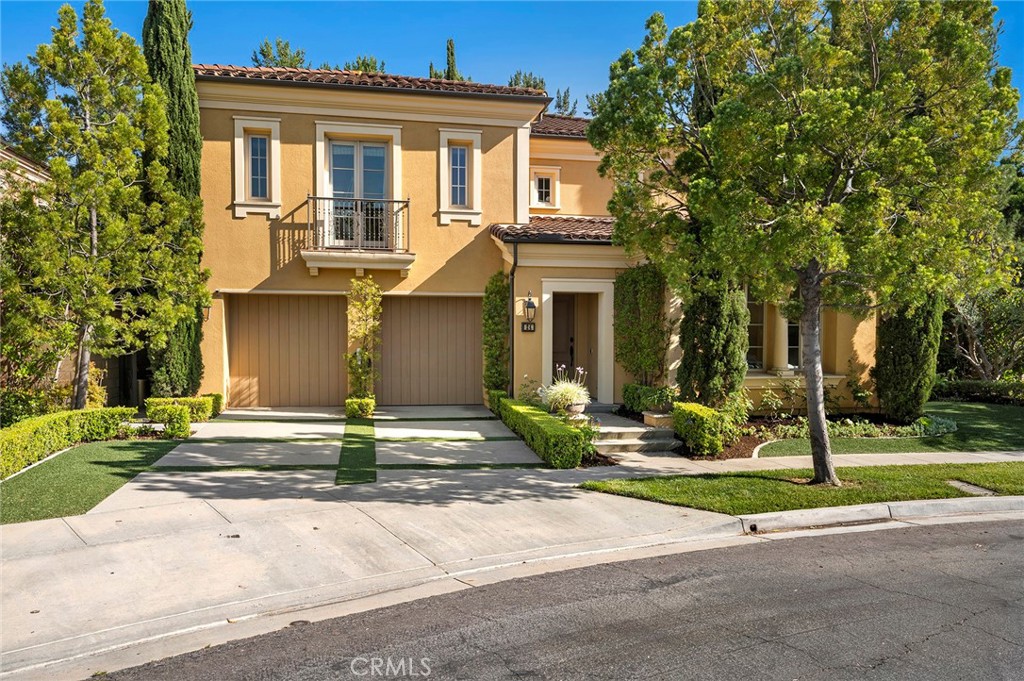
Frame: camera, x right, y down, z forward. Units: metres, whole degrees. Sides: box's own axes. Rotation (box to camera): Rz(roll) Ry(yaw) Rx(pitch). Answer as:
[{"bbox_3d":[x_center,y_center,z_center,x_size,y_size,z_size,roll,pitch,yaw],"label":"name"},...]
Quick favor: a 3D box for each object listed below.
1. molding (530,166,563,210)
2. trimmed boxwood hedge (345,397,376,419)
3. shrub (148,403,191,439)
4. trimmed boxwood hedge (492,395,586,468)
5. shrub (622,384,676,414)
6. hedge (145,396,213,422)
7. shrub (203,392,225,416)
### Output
[{"bbox_3d":[0.867,-3.954,19.165,0.890,1.100,0.120,0,1,-11],"label":"molding"},{"bbox_3d":[-2.976,1.294,14.542,0.560,0.400,0.570,0,1,-11],"label":"trimmed boxwood hedge"},{"bbox_3d":[-5.588,1.327,12.069,0.610,0.520,0.440,0,1,-11],"label":"shrub"},{"bbox_3d":[0.393,1.418,12.219,0.420,0.580,4.250,0,1,-11],"label":"trimmed boxwood hedge"},{"bbox_3d":[2.715,1.173,14.691,0.880,0.480,0.700,0,1,-11],"label":"shrub"},{"bbox_3d":[-6.117,1.279,13.650,1.050,0.450,0.450,0,1,-11],"label":"hedge"},{"bbox_3d":[-5.940,1.262,14.343,0.410,0.420,0.800,0,1,-11],"label":"shrub"}]

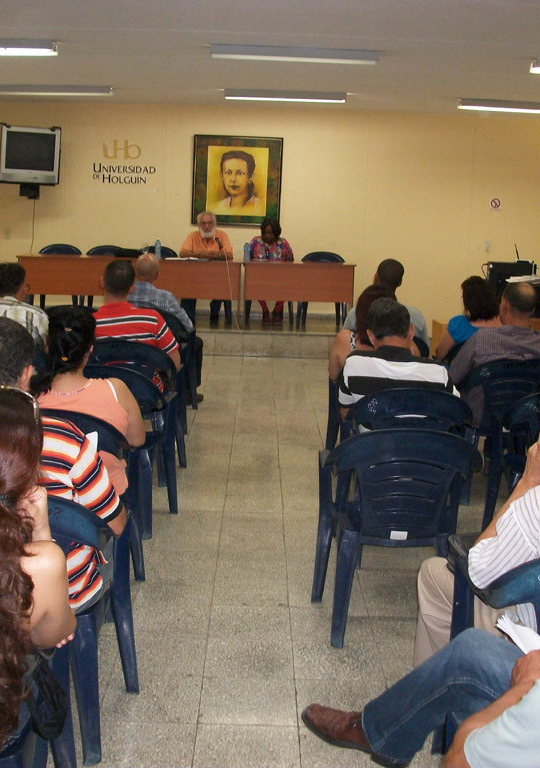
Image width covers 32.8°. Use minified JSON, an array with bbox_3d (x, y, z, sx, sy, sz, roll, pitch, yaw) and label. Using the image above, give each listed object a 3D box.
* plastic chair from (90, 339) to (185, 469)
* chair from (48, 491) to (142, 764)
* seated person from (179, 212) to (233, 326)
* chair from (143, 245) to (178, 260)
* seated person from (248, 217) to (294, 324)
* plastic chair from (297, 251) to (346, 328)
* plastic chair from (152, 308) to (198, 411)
[{"bbox_3d":[-0.761,0.132,5.258,0.570,0.830,0.560,2,11,3],"label":"plastic chair"},{"bbox_3d":[-0.694,0.616,2.684,0.570,0.830,0.560,2,11,2],"label":"chair"},{"bbox_3d":[-0.743,-1.375,10.725,0.600,1.290,0.680,1,11,-1],"label":"seated person"},{"bbox_3d":[-1.363,-1.171,10.748,0.570,0.830,0.560,2,11,-1],"label":"chair"},{"bbox_3d":[-0.010,-1.282,10.465,0.505,1.232,0.707,2,11,-1],"label":"seated person"},{"bbox_3d":[0.589,-1.074,10.509,0.565,0.823,0.535,2,11,-1],"label":"plastic chair"},{"bbox_3d":[-0.894,-0.202,7.130,0.570,0.830,0.560,4,11,13],"label":"plastic chair"}]

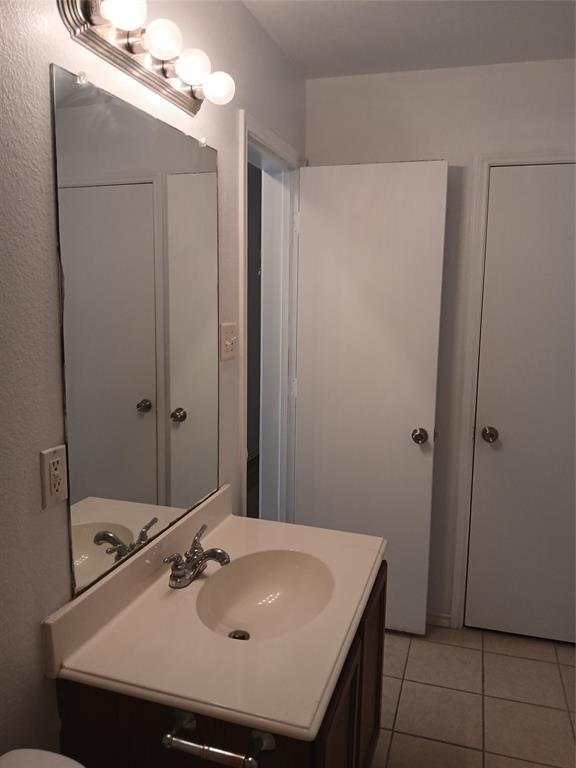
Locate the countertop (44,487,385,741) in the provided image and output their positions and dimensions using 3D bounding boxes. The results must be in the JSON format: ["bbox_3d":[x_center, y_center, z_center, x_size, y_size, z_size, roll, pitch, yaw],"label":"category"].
[{"bbox_3d":[-0.080,0.476,1.464,0.545,0.130,0.872,3,9,18],"label":"countertop"}]

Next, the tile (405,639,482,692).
[{"bbox_3d":[0.670,1.201,2.462,0.304,0.010,0.304,3,9,18],"label":"tile"}]

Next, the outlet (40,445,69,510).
[{"bbox_3d":[-0.455,0.183,1.135,0.009,0.114,0.071,3,9,18],"label":"outlet"}]

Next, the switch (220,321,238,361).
[{"bbox_3d":[-0.186,-0.137,1.902,0.014,0.115,0.117,3,9,18],"label":"switch"}]

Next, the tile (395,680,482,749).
[{"bbox_3d":[0.575,1.243,2.173,0.304,0.010,0.304,3,9,18],"label":"tile"}]

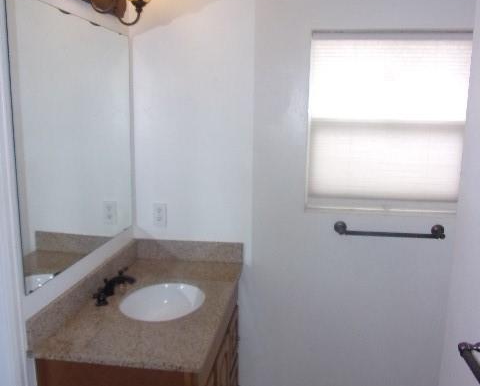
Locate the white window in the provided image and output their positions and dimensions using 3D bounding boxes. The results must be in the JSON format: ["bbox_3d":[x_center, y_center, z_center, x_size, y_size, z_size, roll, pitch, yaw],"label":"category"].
[{"bbox_3d":[0.693,-0.319,2.082,0.734,0.848,0.080,2,10,7],"label":"white window"}]

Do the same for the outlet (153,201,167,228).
[{"bbox_3d":[-0.411,0.118,2.296,0.070,0.121,0.011,2,10,7],"label":"outlet"}]

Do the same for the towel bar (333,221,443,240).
[{"bbox_3d":[0.721,0.183,2.119,0.515,0.054,0.075,2,10,7],"label":"towel bar"}]

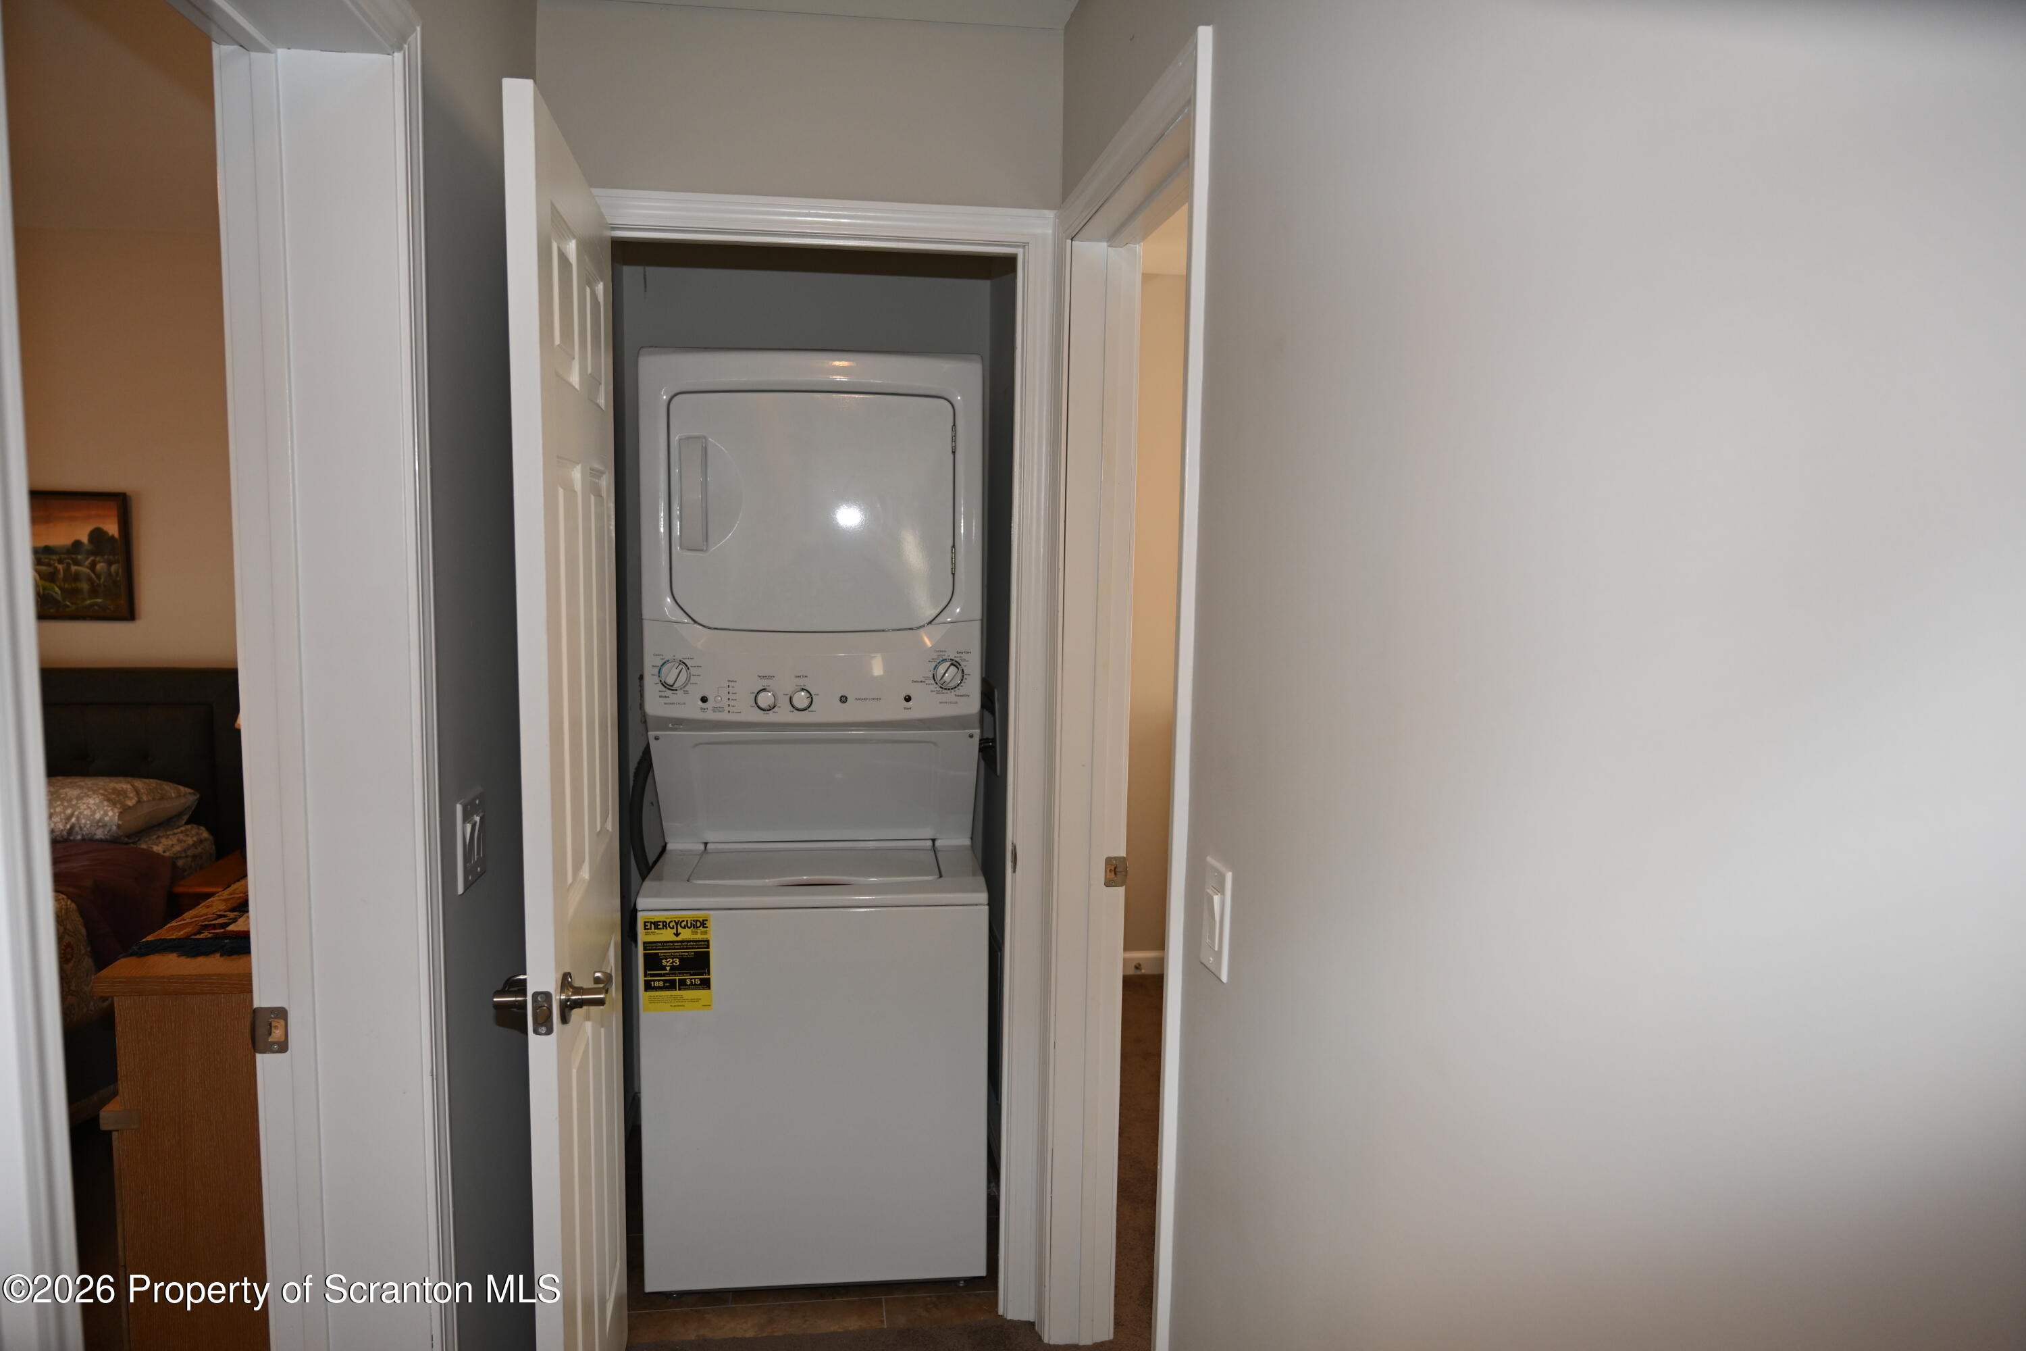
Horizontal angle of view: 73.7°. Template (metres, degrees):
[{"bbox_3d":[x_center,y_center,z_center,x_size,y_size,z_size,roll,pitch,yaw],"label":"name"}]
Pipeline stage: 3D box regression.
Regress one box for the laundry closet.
[{"bbox_3d":[-0.433,0.199,2.971,0.790,2.080,0.900,0,7,-8],"label":"laundry closet"}]

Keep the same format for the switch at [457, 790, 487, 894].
[{"bbox_3d":[-0.754,0.232,1.895,0.013,0.123,0.120,0,7,-8],"label":"switch"}]

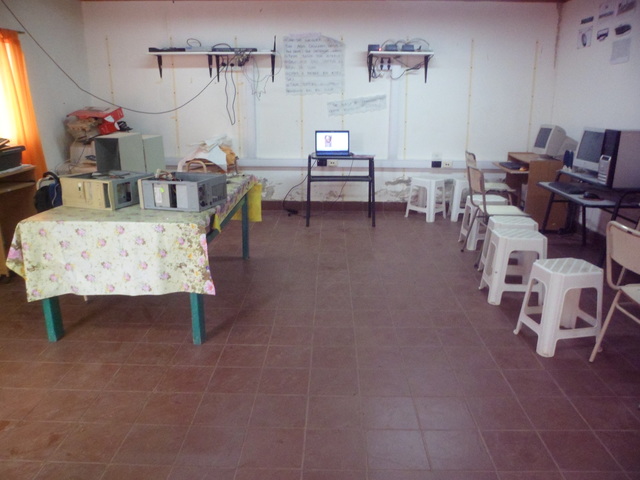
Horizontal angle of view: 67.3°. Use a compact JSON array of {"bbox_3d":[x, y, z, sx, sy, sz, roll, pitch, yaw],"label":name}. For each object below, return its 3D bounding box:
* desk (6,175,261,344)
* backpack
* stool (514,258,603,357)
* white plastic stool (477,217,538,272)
[{"bbox_3d":[-1.040,0.027,3.360,0.952,0.716,1.747,1,15,1],"label":"desk"},{"bbox_3d":[-1.871,-0.292,3.431,0.280,0.420,0.200,6,16,20],"label":"backpack"},{"bbox_3d":[1.334,0.357,2.643,0.355,0.456,0.355,-1,16,-5],"label":"stool"},{"bbox_3d":[1.444,0.070,3.688,0.355,0.456,0.355,2,16,7],"label":"white plastic stool"}]

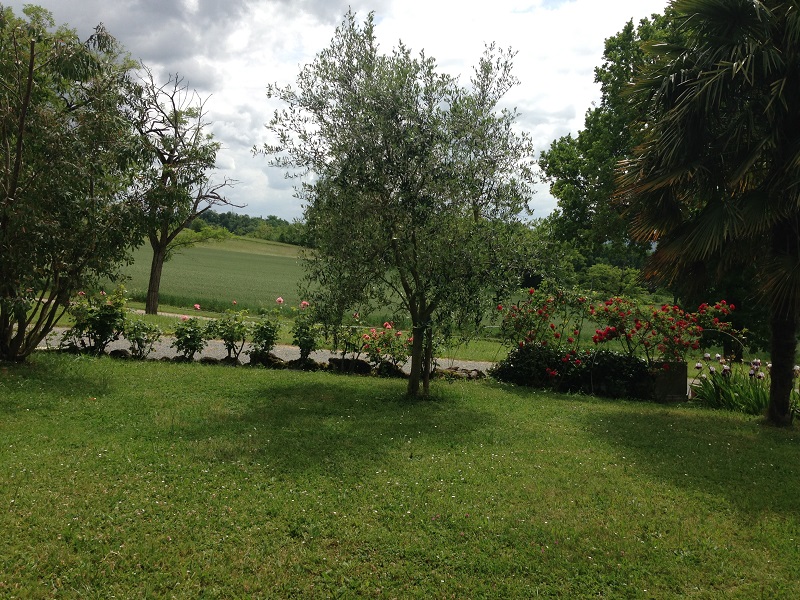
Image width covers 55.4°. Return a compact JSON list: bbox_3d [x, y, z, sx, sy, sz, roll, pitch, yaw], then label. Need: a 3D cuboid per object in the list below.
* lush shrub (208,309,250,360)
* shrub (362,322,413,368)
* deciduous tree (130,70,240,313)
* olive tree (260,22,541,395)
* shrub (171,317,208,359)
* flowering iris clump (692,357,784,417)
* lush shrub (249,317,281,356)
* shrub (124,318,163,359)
[{"bbox_3d":[-2.637,0.533,11.800,0.636,0.783,0.620,-1,3,-13],"label":"lush shrub"},{"bbox_3d":[-0.181,0.661,11.000,0.723,0.647,0.650,0,3,-1],"label":"shrub"},{"bbox_3d":[-6.062,-2.948,21.500,2.848,6.720,3.000,-1,3,-16],"label":"deciduous tree"},{"bbox_3d":[-0.013,-1.066,9.200,3.229,4.473,3.000,0,3,0],"label":"olive tree"},{"bbox_3d":[-3.283,0.578,11.900,0.573,0.621,0.550,-1,3,-15],"label":"shrub"},{"bbox_3d":[3.914,0.994,8.900,0.984,0.621,0.750,1,4,24],"label":"flowering iris clump"},{"bbox_3d":[-2.096,0.566,11.800,0.489,0.604,0.500,-1,3,-10],"label":"lush shrub"},{"bbox_3d":[-4.034,0.599,12.000,0.569,0.595,0.550,-1,4,-19],"label":"shrub"}]

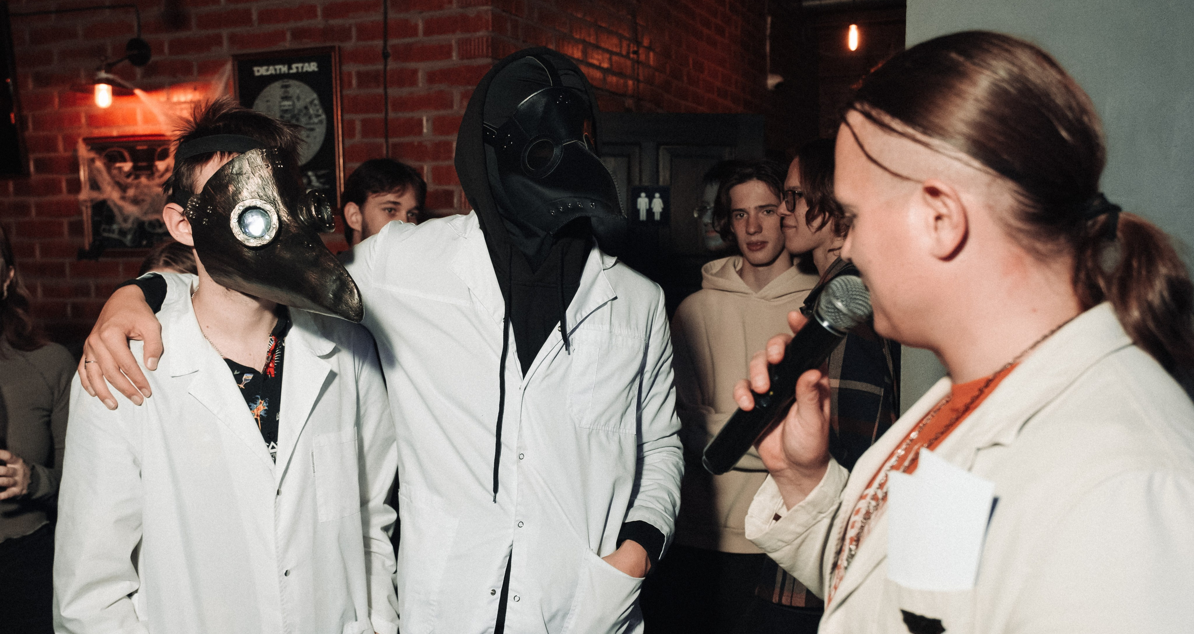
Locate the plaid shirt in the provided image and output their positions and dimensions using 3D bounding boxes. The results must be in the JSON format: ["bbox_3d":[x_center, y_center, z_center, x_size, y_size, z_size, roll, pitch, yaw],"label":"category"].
[{"bbox_3d":[0.535,0.223,2.150,0.330,0.720,0.480,-5,7,-34],"label":"plaid shirt"}]

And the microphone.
[{"bbox_3d":[0.183,0.055,0.985,0.052,0.239,0.052,40,22,10],"label":"microphone"}]

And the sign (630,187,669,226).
[{"bbox_3d":[0.188,-0.394,3.670,0.142,0.142,0.006,-2,6,-12],"label":"sign"}]

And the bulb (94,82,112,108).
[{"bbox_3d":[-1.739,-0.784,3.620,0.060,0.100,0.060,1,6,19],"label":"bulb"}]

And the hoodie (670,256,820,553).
[{"bbox_3d":[0.394,0.187,2.330,0.500,0.660,0.310,1,6,13],"label":"hoodie"}]

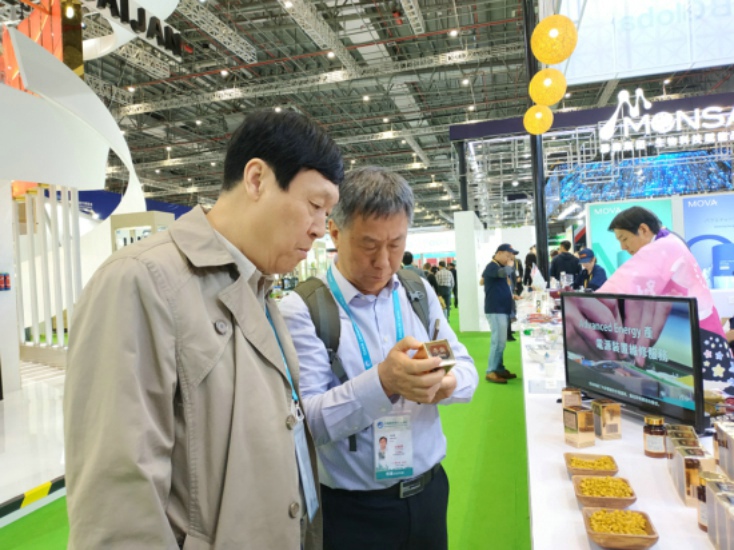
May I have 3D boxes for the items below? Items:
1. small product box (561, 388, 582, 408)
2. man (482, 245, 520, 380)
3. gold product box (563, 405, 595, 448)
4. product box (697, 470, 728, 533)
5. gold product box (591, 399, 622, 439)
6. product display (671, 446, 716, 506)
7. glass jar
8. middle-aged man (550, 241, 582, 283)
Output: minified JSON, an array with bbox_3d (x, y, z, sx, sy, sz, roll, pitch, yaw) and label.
[{"bbox_3d":[0.609,0.384,1.503,0.049,0.089,0.049,-4,-1,21],"label":"small product box"},{"bbox_3d":[1.678,0.474,6.443,0.460,1.710,0.520,-3,-1,13],"label":"man"},{"bbox_3d":[0.537,0.385,1.286,0.049,0.089,0.049,-3,-1,-19],"label":"gold product box"},{"bbox_3d":[0.576,0.378,0.842,0.045,0.085,0.045,-4,-1,37],"label":"product box"},{"bbox_3d":[0.628,0.380,1.329,0.049,0.089,0.049,-3,-1,-1],"label":"gold product box"},{"bbox_3d":[0.609,0.375,0.940,0.049,0.089,0.049,-4,-1,17],"label":"product display"},{"bbox_3d":[0.673,0.377,1.187,0.045,0.085,0.045,-4,-1,17],"label":"glass jar"},{"bbox_3d":[2.953,0.387,7.387,0.500,1.757,0.300,-3,-1,9],"label":"middle-aged man"}]

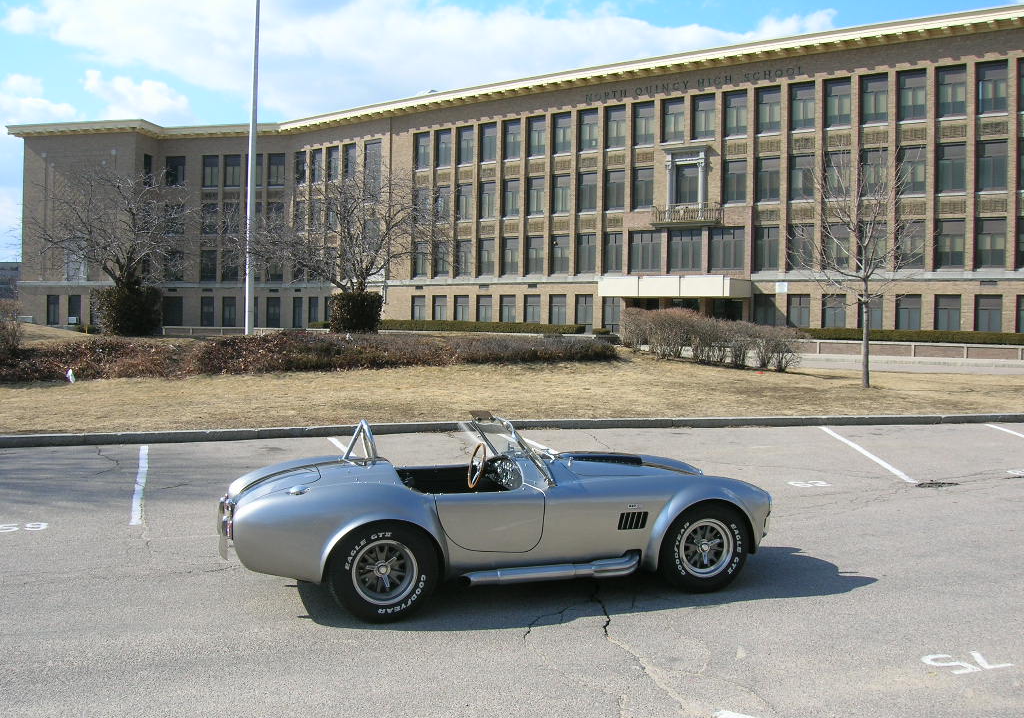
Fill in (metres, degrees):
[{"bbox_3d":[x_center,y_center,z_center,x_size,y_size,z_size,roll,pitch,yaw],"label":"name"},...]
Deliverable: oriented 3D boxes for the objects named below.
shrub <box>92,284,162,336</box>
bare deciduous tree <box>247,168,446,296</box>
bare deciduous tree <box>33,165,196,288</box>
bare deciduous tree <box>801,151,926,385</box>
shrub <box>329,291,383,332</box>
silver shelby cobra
[{"bbox_3d":[-14.144,-1.803,37.000,2.540,1.950,2.540,0,2,-21],"label":"shrub"},{"bbox_3d":[-6.301,-4.479,39.000,7.600,6.050,7.220,1,2,-9],"label":"bare deciduous tree"},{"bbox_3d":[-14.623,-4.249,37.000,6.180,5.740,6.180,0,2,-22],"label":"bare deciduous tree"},{"bbox_3d":[9.235,-2.417,26.500,3.430,6.310,3.430,2,2,19],"label":"bare deciduous tree"},{"bbox_3d":[-6.030,-1.803,39.000,2.130,1.630,2.130,1,2,-9],"label":"shrub"},{"bbox_3d":[-0.075,1.022,7.391,4.020,1.200,1.740,0,2,-19],"label":"silver shelby cobra"}]

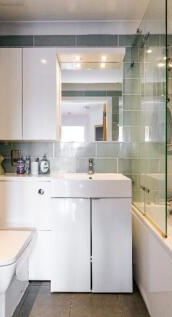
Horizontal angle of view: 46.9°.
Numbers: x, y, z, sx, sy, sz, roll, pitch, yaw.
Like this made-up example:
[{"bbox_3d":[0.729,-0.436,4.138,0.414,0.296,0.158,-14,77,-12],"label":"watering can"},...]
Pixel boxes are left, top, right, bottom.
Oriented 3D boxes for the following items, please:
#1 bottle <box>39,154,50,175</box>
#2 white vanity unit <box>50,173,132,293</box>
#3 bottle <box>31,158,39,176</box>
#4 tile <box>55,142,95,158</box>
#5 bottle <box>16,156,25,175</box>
[{"bbox_3d":[-0.363,0.055,1.745,0.090,0.187,0.062,0,0,0],"label":"bottle"},{"bbox_3d":[0.047,0.572,1.684,0.604,0.848,0.434,0,0,0],"label":"white vanity unit"},{"bbox_3d":[-0.440,0.074,1.719,0.065,0.151,0.050,0,0,0],"label":"bottle"},{"bbox_3d":[-0.097,-0.069,1.903,0.400,0.150,0.010,0,0,0],"label":"tile"},{"bbox_3d":[-0.585,0.063,1.780,0.073,0.163,0.055,0,0,0],"label":"bottle"}]

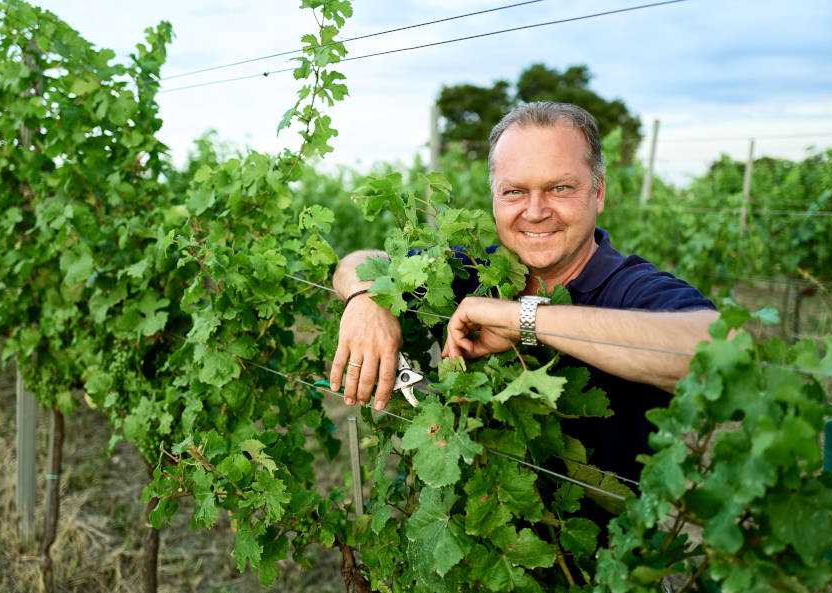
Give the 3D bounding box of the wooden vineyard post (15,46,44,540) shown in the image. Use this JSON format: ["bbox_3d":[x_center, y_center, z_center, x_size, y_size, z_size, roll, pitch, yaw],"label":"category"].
[{"bbox_3d":[-1.452,0.026,2.600,0.070,1.850,0.070,14,12,43],"label":"wooden vineyard post"}]

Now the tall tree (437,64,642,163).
[{"bbox_3d":[4.885,-6.145,28.480,8.200,6.400,7.500,4,9,10],"label":"tall tree"}]

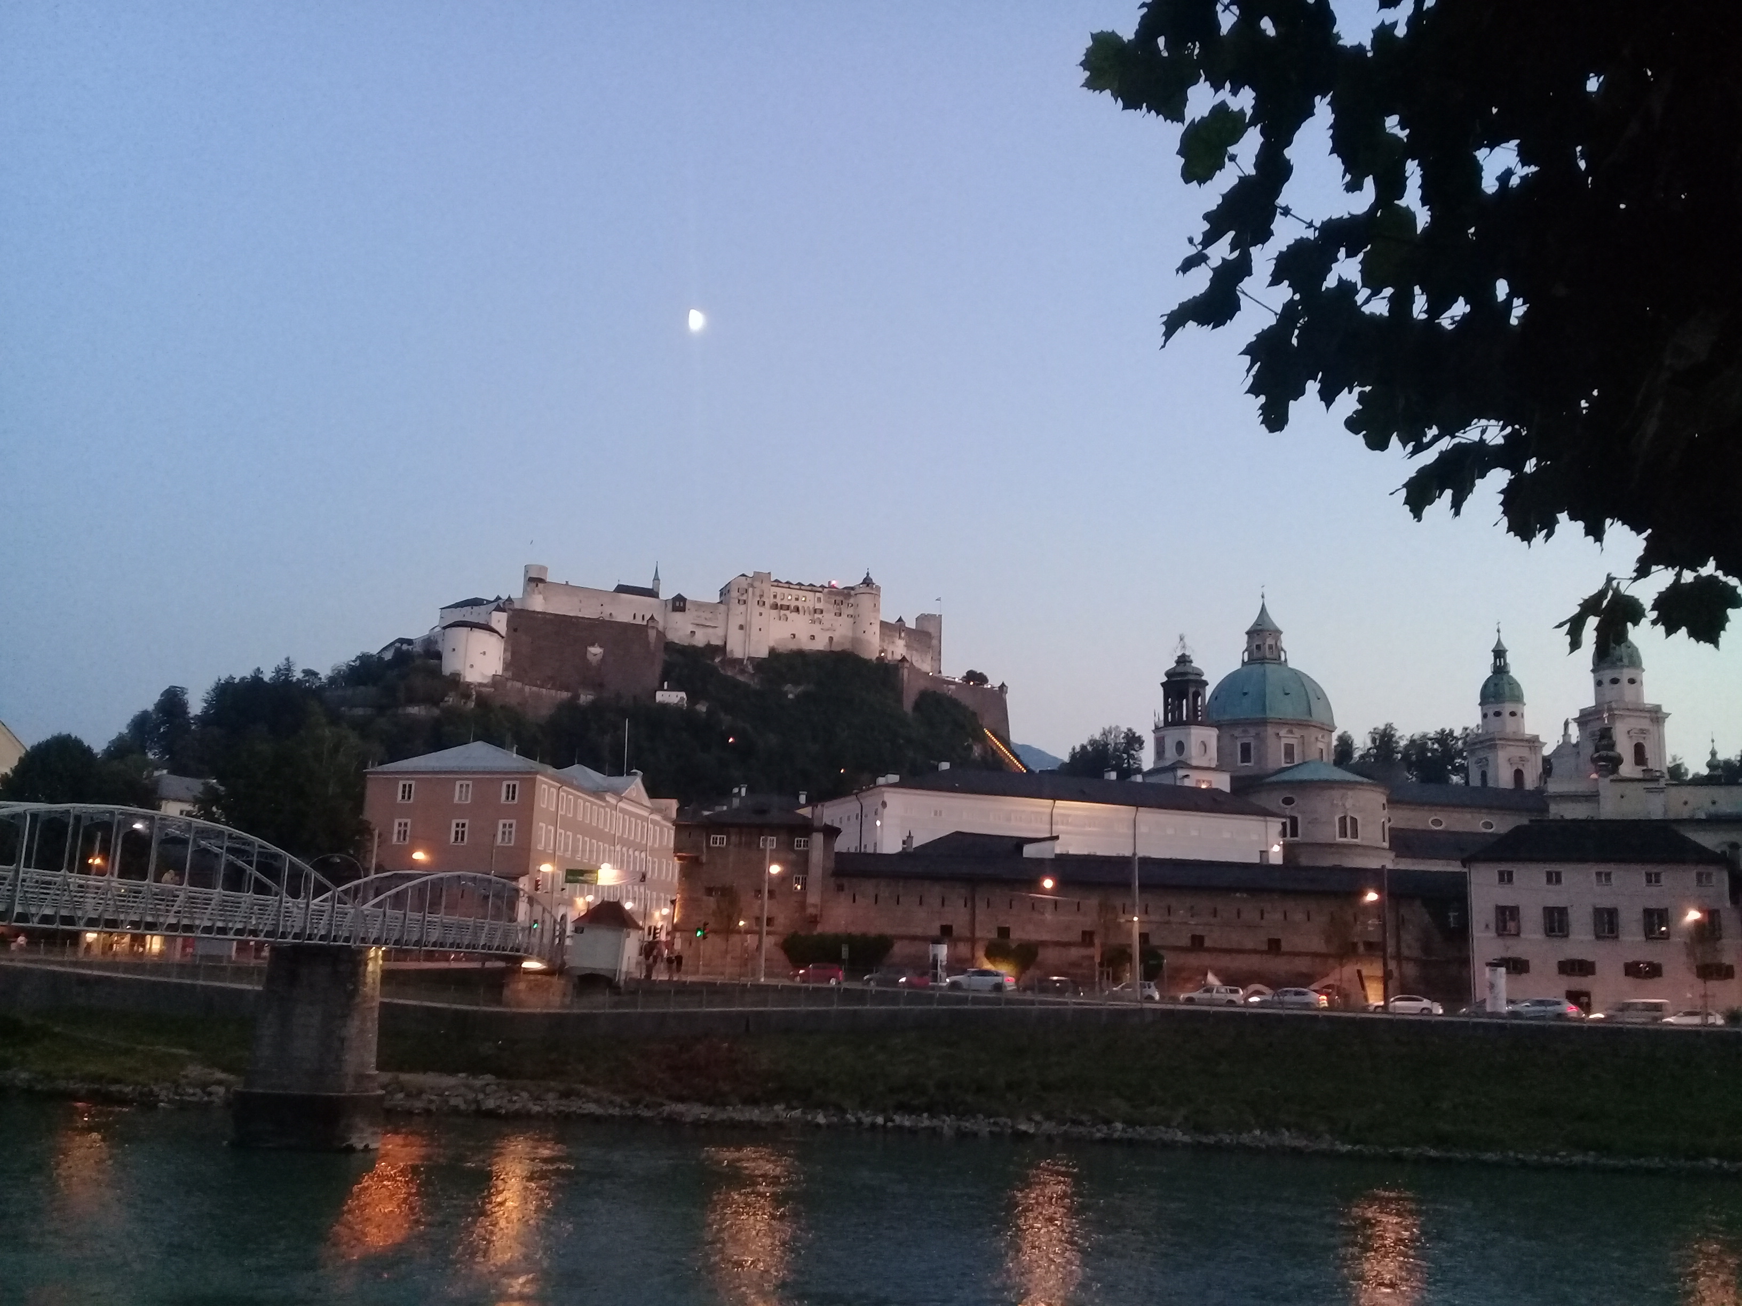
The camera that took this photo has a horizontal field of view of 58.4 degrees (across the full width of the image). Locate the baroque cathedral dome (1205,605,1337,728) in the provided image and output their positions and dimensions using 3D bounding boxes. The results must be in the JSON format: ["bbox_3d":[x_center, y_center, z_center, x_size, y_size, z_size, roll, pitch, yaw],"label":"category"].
[{"bbox_3d":[81.902,2.152,321.871,26.355,26.054,26.355,2,-12,0],"label":"baroque cathedral dome"}]

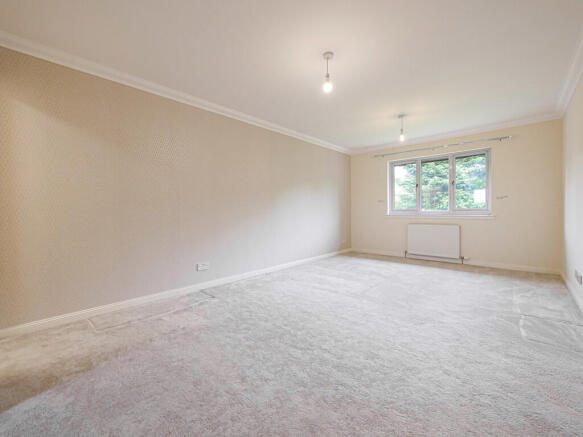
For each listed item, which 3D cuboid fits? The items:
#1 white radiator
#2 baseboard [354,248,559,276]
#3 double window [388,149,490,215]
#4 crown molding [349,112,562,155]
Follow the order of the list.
[{"bbox_3d":[2.736,0.435,4.564,0.892,0.638,0.110,0,2,44],"label":"white radiator"},{"bbox_3d":[2.733,0.792,4.649,3.459,0.090,0.020,0,2,44],"label":"baseboard"},{"bbox_3d":[2.804,-0.647,4.637,1.735,1.151,0.130,0,2,44],"label":"double window"},{"bbox_3d":[2.682,-1.540,4.576,3.459,0.088,0.085,0,2,44],"label":"crown molding"}]

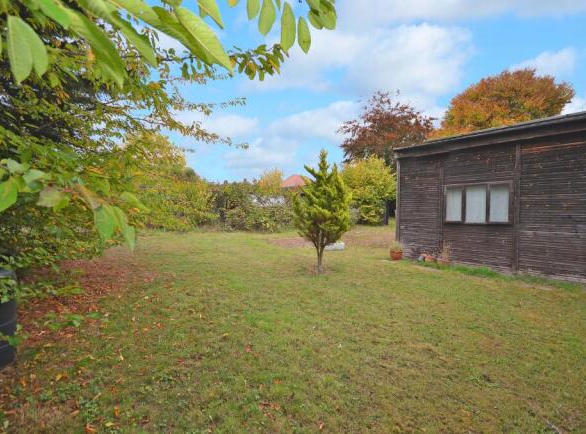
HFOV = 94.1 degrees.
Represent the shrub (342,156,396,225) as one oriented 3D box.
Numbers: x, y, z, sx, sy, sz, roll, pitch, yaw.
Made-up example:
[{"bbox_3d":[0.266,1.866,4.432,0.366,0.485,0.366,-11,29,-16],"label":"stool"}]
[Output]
[{"bbox_3d":[6.031,-2.017,21.583,4.650,5.670,4.650,0,2,0],"label":"shrub"}]

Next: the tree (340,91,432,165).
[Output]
[{"bbox_3d":[9.837,-6.432,29.206,10.320,14.050,10.320,0,2,0],"label":"tree"}]

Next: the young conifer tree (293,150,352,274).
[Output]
[{"bbox_3d":[0.676,-0.135,6.291,1.310,2.800,1.270,0,2,0],"label":"young conifer tree"}]

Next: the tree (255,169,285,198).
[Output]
[{"bbox_3d":[-2.327,-2.124,27.081,3.170,5.560,3.170,0,2,0],"label":"tree"}]

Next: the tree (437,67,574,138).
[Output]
[{"bbox_3d":[21.535,-7.656,29.242,13.510,16.490,13.510,0,2,0],"label":"tree"}]

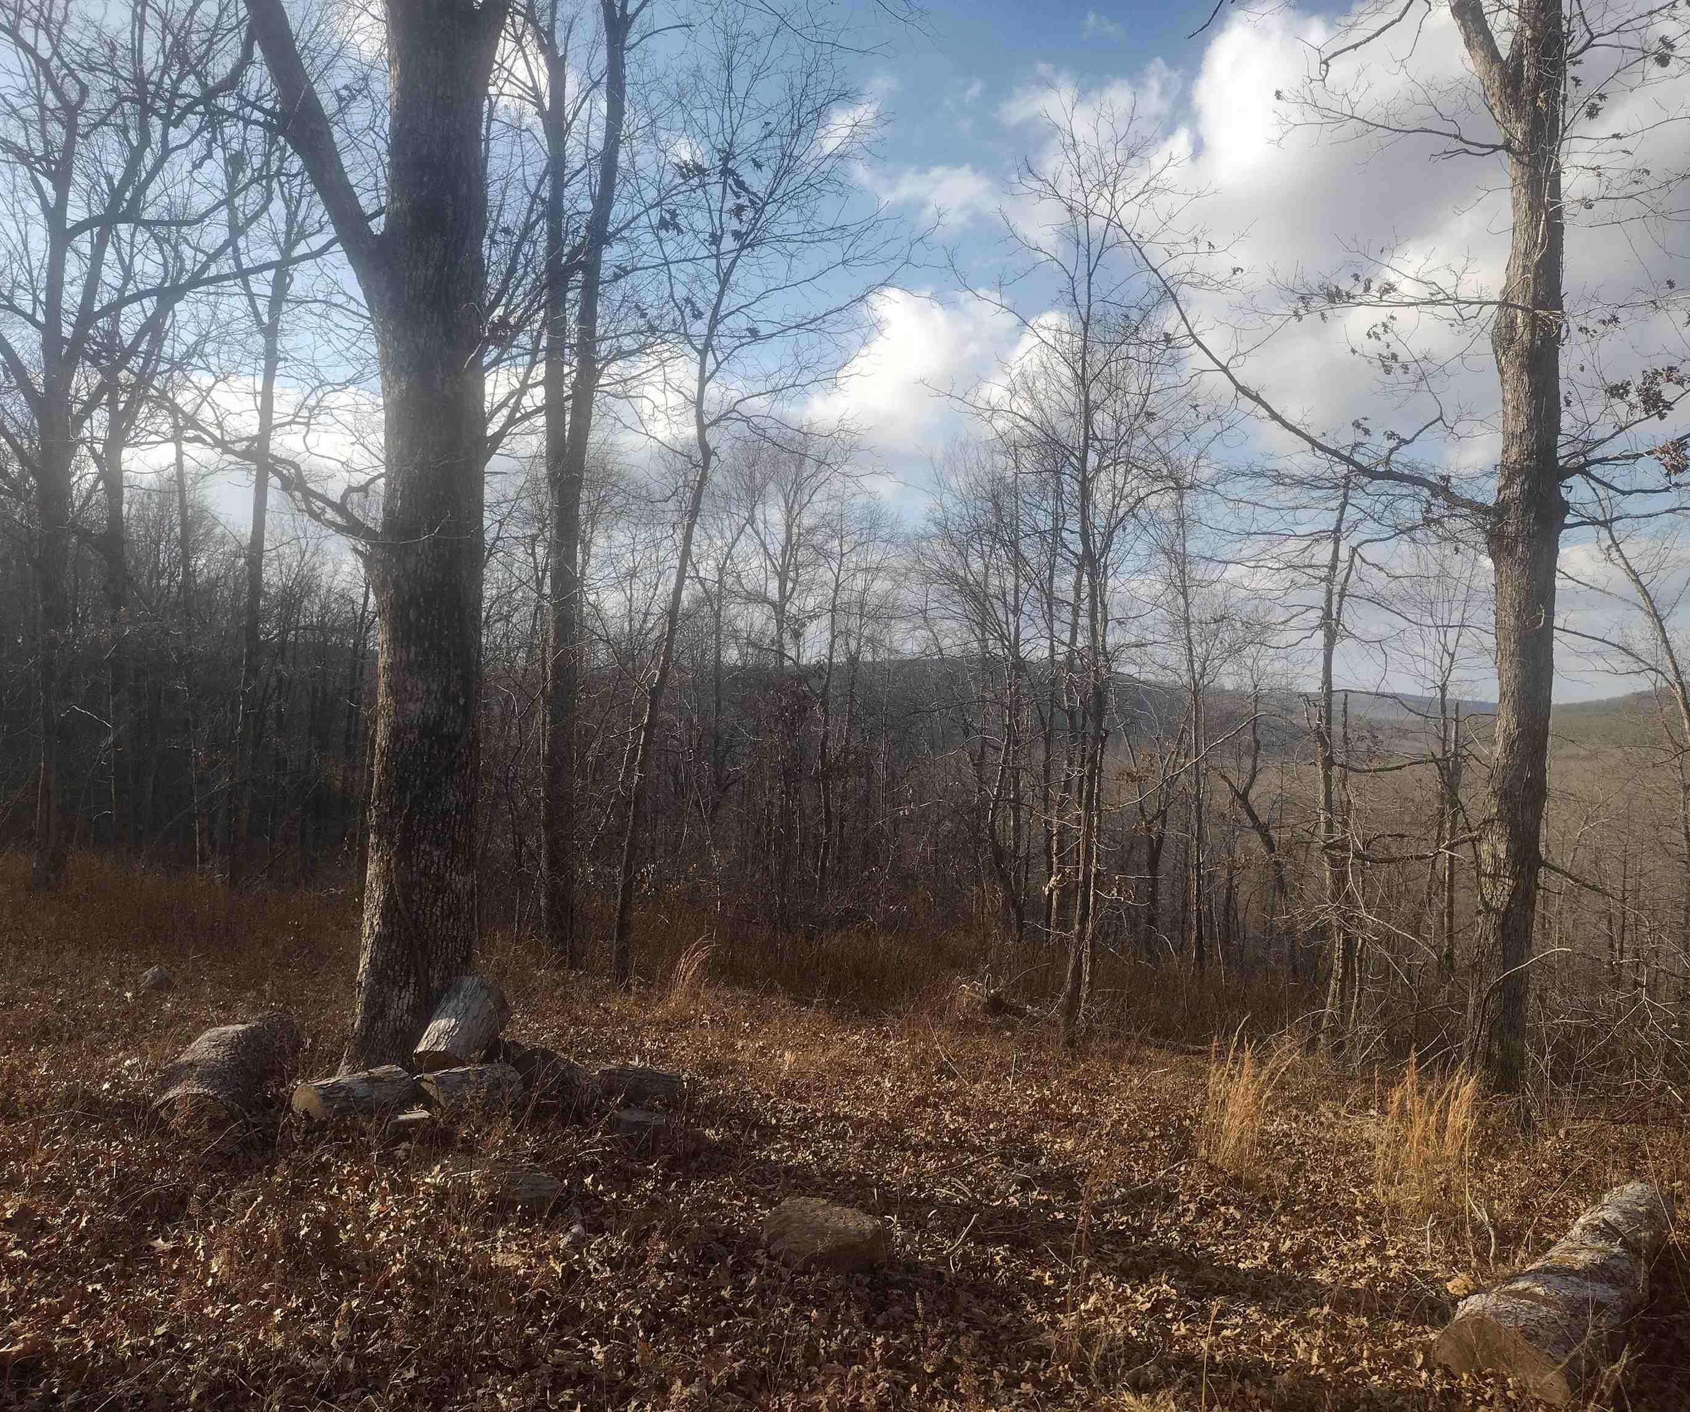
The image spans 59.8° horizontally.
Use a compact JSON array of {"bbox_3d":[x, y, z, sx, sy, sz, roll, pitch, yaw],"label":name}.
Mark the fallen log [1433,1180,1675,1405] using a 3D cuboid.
[{"bbox_3d":[1.840,1.450,3.680,0.330,0.310,1.120,1,-1,41],"label":"fallen log"}]

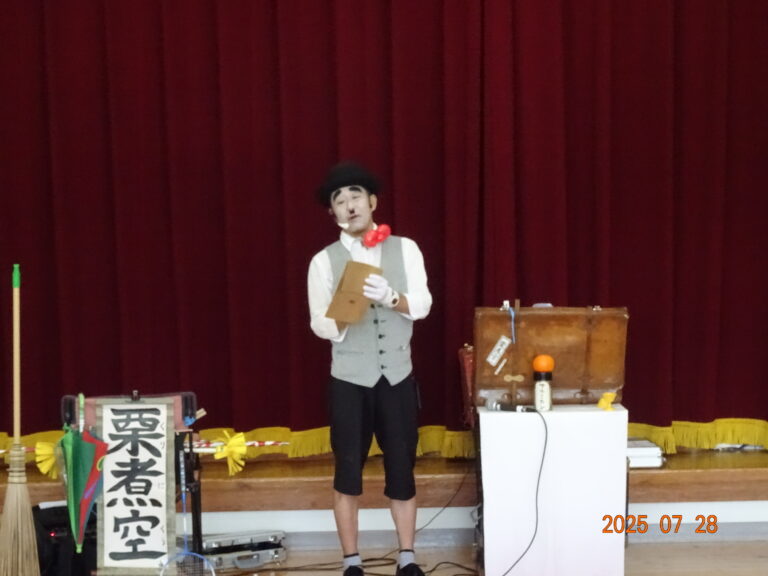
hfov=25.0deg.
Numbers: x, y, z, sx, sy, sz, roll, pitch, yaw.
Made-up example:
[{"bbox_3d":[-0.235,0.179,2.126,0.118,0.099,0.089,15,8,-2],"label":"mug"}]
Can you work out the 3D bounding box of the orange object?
[{"bbox_3d":[0.644,0.305,6.970,0.087,0.076,0.087,0,0,0],"label":"orange object"}]

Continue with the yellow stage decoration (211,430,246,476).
[{"bbox_3d":[-0.646,0.696,7.280,0.140,0.190,0.120,0,0,0],"label":"yellow stage decoration"}]

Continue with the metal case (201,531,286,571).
[{"bbox_3d":[-0.666,1.150,7.670,0.380,0.130,0.270,0,0,-26],"label":"metal case"}]

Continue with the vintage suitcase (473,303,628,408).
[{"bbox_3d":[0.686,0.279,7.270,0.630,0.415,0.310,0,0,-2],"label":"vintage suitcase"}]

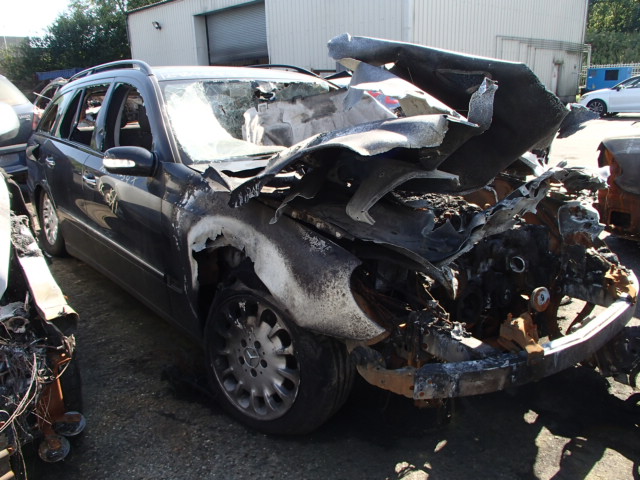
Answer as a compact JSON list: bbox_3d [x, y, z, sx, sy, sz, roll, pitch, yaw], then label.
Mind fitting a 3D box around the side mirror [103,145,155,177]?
[{"bbox_3d":[-0.822,-0.347,2.254,0.210,0.135,0.135,-11,18,-38],"label":"side mirror"}]

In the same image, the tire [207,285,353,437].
[{"bbox_3d":[-0.174,0.404,1.910,0.645,0.645,0.235,12,13,37],"label":"tire"}]

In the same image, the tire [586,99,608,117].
[{"bbox_3d":[9.659,-4.583,18.100,0.630,0.630,0.220,-2,14,-6],"label":"tire"}]

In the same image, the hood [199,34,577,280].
[{"bbox_3d":[0.500,-0.430,2.156,1.400,0.700,1.100,-11,18,-38],"label":"hood"}]

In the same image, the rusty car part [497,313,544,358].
[{"bbox_3d":[0.614,0.300,1.628,0.130,0.130,0.130,-11,18,-38],"label":"rusty car part"}]

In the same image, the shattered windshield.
[{"bbox_3d":[-0.176,-0.679,2.902,1.400,0.170,0.830,-11,48,-38],"label":"shattered windshield"}]

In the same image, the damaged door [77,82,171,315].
[{"bbox_3d":[-0.943,-0.278,2.679,0.250,1.070,1.140,-11,18,-38],"label":"damaged door"}]

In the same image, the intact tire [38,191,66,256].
[{"bbox_3d":[-1.978,-0.151,4.020,0.225,0.640,0.640,-11,18,-38],"label":"intact tire"}]

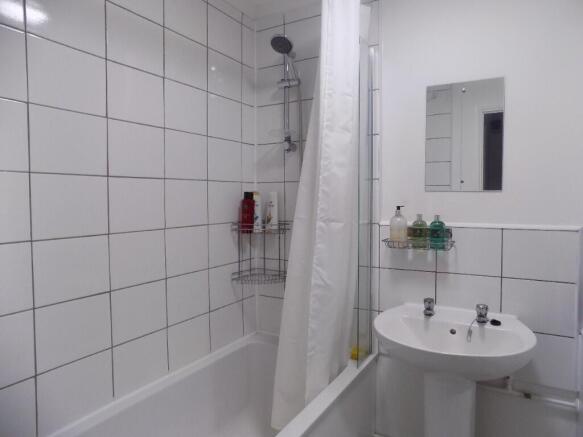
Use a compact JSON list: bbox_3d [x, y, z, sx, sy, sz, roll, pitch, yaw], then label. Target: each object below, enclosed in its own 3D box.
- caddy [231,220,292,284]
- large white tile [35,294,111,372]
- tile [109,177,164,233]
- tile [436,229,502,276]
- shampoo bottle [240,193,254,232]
[{"bbox_3d":[-0.162,0.166,2.022,0.310,0.300,0.190,-1,3,-15],"label":"caddy"},{"bbox_3d":[-0.694,0.361,1.249,0.010,0.197,0.245,1,3,30],"label":"large white tile"},{"bbox_3d":[-0.578,-0.052,1.449,0.010,0.200,0.250,1,3,30],"label":"tile"},{"bbox_3d":[0.731,0.137,1.599,0.250,0.200,0.010,1,3,30],"label":"tile"},{"bbox_3d":[-0.223,-0.029,1.975,0.067,0.206,0.047,-1,3,-6],"label":"shampoo bottle"}]

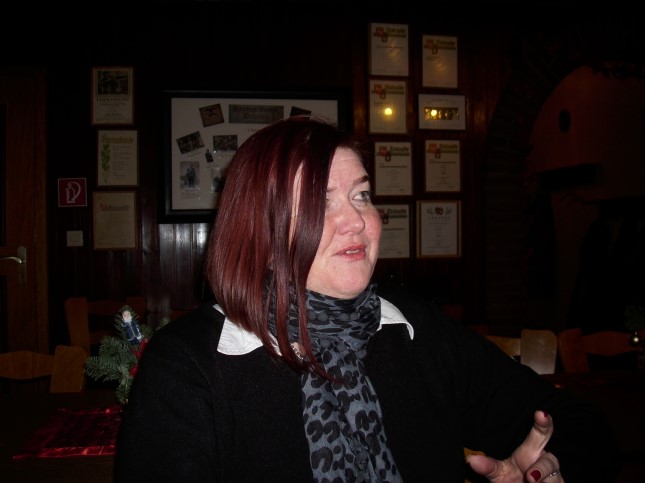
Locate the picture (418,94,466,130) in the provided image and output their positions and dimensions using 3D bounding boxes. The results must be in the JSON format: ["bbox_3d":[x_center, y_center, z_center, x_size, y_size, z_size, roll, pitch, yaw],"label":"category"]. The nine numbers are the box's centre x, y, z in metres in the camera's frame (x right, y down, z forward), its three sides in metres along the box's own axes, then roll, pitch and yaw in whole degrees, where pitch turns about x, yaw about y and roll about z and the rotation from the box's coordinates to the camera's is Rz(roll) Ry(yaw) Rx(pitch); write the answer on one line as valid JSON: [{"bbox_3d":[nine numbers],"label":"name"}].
[{"bbox_3d":[0.673,-0.723,3.236,0.277,0.204,0.020,-1,0,-6],"label":"picture"}]

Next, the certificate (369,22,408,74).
[{"bbox_3d":[0.373,-1.064,3.206,0.234,0.304,0.020,-1,0,-6],"label":"certificate"}]

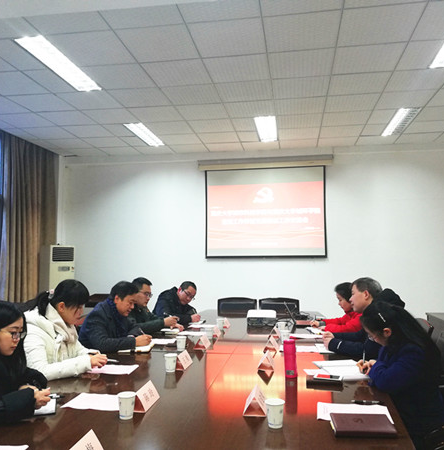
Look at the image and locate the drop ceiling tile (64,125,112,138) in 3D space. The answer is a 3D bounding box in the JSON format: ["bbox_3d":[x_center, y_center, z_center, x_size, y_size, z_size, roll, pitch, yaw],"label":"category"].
[{"bbox_3d":[-1.899,-1.335,6.684,0.600,0.020,0.600,-1,-4,9],"label":"drop ceiling tile"}]

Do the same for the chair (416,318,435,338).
[{"bbox_3d":[1.363,1.179,3.830,0.600,0.910,0.550,-1,-4,9],"label":"chair"}]

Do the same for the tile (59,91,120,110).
[{"bbox_3d":[-1.524,-1.451,5.448,0.600,0.020,0.612,-1,-4,9],"label":"tile"}]

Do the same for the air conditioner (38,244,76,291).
[{"bbox_3d":[-2.794,1.181,7.859,0.340,1.680,0.500,-4,-6,40],"label":"air conditioner"}]

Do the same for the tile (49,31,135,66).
[{"bbox_3d":[-1.100,-1.520,4.043,0.600,0.020,0.600,-1,-4,9],"label":"tile"}]

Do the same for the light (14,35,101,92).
[{"bbox_3d":[-1.487,-1.512,4.416,0.300,0.080,1.200,-1,-4,9],"label":"light"}]

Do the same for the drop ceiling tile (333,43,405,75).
[{"bbox_3d":[1.328,-1.534,4.312,0.600,0.020,0.600,-1,-4,9],"label":"drop ceiling tile"}]

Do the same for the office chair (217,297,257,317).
[{"bbox_3d":[0.159,1.314,5.585,0.540,0.910,0.600,-1,-4,9],"label":"office chair"}]

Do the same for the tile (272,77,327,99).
[{"bbox_3d":[0.848,-1.482,5.043,0.600,0.020,0.600,-1,-5,9],"label":"tile"}]

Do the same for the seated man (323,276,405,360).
[{"bbox_3d":[1.031,0.984,3.273,0.750,1.240,0.550,-1,-4,9],"label":"seated man"}]

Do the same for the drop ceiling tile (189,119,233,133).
[{"bbox_3d":[-0.139,-1.366,6.402,0.600,0.020,0.600,-1,-4,9],"label":"drop ceiling tile"}]

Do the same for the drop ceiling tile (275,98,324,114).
[{"bbox_3d":[0.938,-1.412,5.566,0.600,0.020,0.600,-1,-4,9],"label":"drop ceiling tile"}]

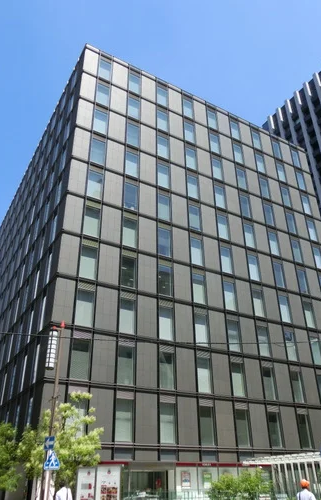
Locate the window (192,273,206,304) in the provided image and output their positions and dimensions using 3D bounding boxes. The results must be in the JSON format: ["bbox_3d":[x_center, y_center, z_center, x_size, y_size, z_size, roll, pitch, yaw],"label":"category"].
[{"bbox_3d":[3.546,3.577,38.093,1.280,2.860,0.150,15,-33,-26],"label":"window"}]

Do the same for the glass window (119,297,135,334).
[{"bbox_3d":[-2.670,5.350,33.899,1.380,2.880,0.180,15,-33,-26],"label":"glass window"}]

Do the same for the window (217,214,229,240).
[{"bbox_3d":[6.617,-2.411,44.069,1.300,2.850,0.150,15,-33,-26],"label":"window"}]

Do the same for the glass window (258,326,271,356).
[{"bbox_3d":[9.764,8.696,39.985,1.320,2.900,0.150,15,-33,-26],"label":"glass window"}]

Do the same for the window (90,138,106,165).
[{"bbox_3d":[-5.722,-8.881,38.617,1.382,2.800,0.150,15,-33,-26],"label":"window"}]

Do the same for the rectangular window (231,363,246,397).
[{"bbox_3d":[6.782,11.223,36.554,1.300,2.850,0.150,15,-33,-26],"label":"rectangular window"}]

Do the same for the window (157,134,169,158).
[{"bbox_3d":[0.243,-10.809,44.602,1.320,2.900,0.150,15,-33,-26],"label":"window"}]

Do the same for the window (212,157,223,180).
[{"bbox_3d":[6.455,-9.094,47.814,1.320,2.900,0.150,15,-33,-26],"label":"window"}]

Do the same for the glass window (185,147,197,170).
[{"bbox_3d":[3.349,-9.951,46.208,1.320,2.900,0.150,15,-33,-26],"label":"glass window"}]

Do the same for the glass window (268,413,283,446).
[{"bbox_3d":[9.989,15.624,36.562,1.400,2.800,0.180,15,-33,-26],"label":"glass window"}]

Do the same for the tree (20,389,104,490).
[{"bbox_3d":[-5.059,10.219,21.166,4.270,6.040,4.050,5,-30,-11],"label":"tree"}]

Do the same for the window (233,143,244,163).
[{"bbox_3d":[9.584,-11.619,51.207,1.370,2.850,0.150,15,-33,-26],"label":"window"}]

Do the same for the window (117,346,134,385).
[{"bbox_3d":[-2.503,8.479,30.864,1.382,2.800,0.150,15,-33,-26],"label":"window"}]

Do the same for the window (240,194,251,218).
[{"bbox_3d":[9.663,-4.970,47.533,1.300,2.850,0.150,15,-33,-26],"label":"window"}]

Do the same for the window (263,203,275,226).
[{"bbox_3d":[12.862,-4.227,49.698,1.380,2.800,0.180,15,-33,-26],"label":"window"}]

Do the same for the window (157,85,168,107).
[{"bbox_3d":[0.226,-17.819,48.418,1.300,2.850,0.150,15,-33,-26],"label":"window"}]

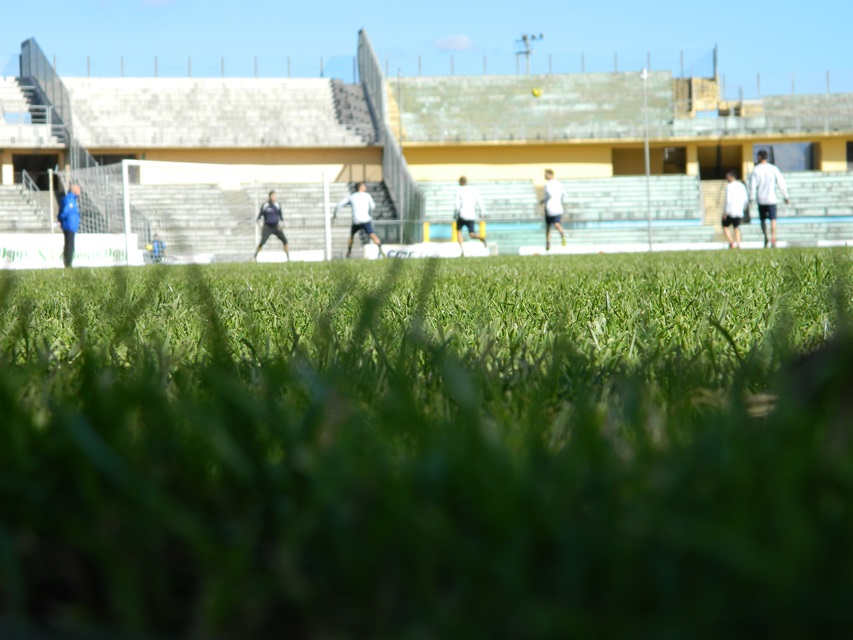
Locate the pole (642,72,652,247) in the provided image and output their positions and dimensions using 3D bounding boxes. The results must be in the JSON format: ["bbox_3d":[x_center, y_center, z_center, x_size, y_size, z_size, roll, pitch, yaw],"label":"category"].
[{"bbox_3d":[9.095,-6.528,85.000,0.250,7.600,0.300,0,3,44],"label":"pole"}]

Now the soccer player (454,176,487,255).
[{"bbox_3d":[0.978,-2.311,46.000,0.600,1.760,0.720,-3,2,-37],"label":"soccer player"}]

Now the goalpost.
[{"bbox_3d":[-5.694,-2.677,52.736,2.100,2.540,7.560,0,2,37],"label":"goalpost"}]

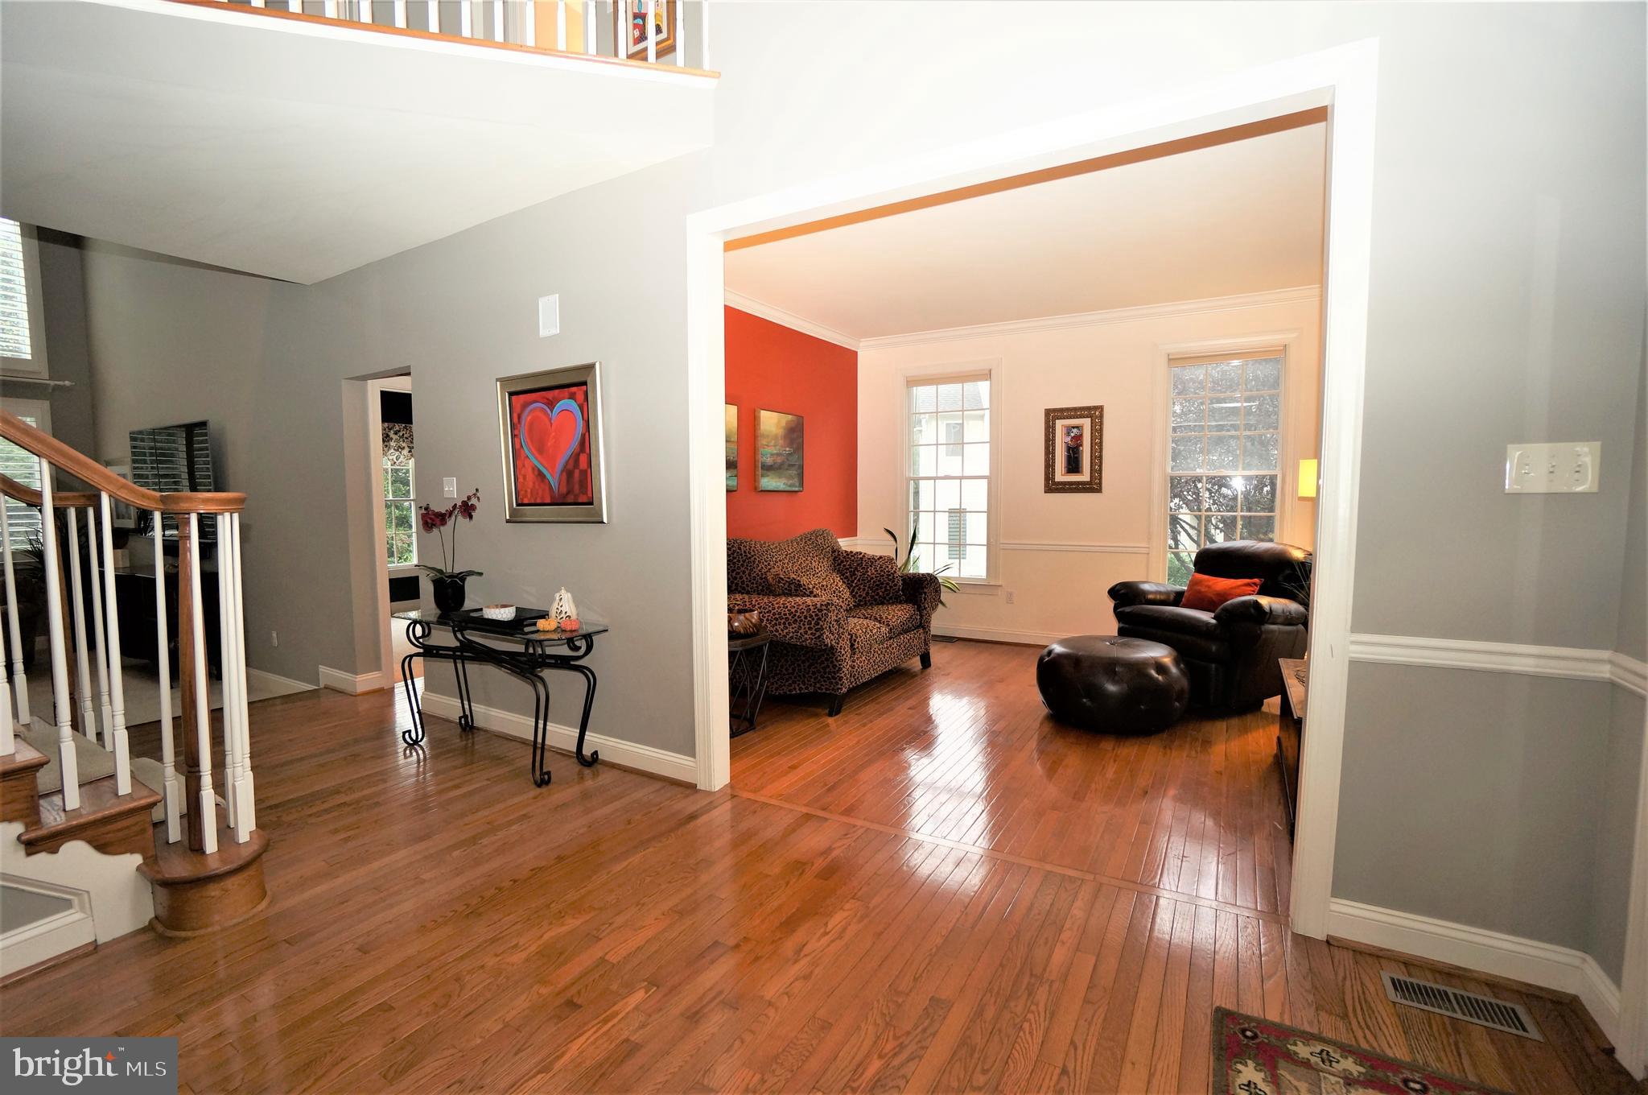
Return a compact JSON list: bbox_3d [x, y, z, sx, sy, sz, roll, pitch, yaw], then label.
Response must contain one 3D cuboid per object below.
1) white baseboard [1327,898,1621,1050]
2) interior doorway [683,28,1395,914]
[{"bbox_3d":[1.669,1.101,1.809,0.525,0.127,0.200,2,5,29],"label":"white baseboard"},{"bbox_3d":[0.480,-0.142,2.543,2.353,2.505,0.155,2,5,29],"label":"interior doorway"}]

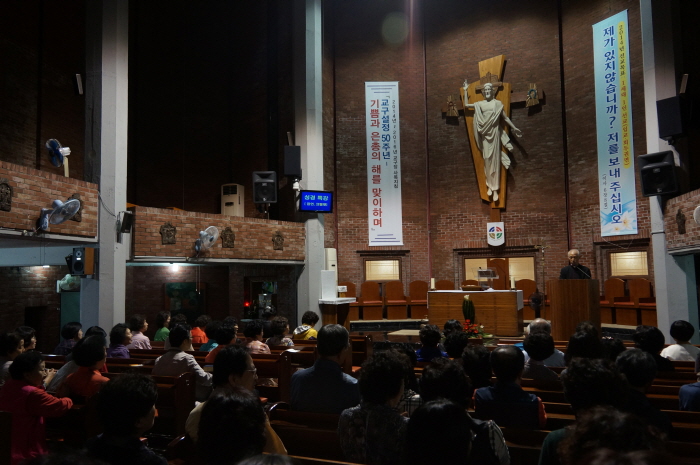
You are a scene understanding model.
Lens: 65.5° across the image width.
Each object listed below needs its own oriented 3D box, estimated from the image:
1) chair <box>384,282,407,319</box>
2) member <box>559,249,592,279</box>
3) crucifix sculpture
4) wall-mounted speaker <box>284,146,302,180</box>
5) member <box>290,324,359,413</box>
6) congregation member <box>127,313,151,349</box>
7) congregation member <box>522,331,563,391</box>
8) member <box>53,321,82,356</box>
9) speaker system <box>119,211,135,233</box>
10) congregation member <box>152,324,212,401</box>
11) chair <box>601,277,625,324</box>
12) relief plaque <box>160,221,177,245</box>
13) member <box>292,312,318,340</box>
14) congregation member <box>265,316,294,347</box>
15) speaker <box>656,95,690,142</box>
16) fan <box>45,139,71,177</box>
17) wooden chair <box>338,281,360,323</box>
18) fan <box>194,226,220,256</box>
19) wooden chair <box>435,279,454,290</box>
[{"bbox_3d":[1.185,1.708,13.900,0.560,0.930,0.560,-1,-4,-2],"label":"chair"},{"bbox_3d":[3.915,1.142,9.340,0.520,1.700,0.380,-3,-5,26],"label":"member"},{"bbox_3d":[3.695,-2.507,14.200,1.500,4.050,0.520,-3,-4,26],"label":"crucifix sculpture"},{"bbox_3d":[-1.276,-1.593,12.200,0.360,0.660,0.360,-1,-4,-3],"label":"wall-mounted speaker"},{"bbox_3d":[-0.073,1.267,3.658,0.500,1.310,0.700,-3,-5,26],"label":"member"},{"bbox_3d":[-2.323,1.550,6.335,0.460,1.200,0.750,-3,-5,27],"label":"congregation member"},{"bbox_3d":[1.450,1.340,4.152,0.480,1.200,0.750,-2,-4,11],"label":"congregation member"},{"bbox_3d":[-2.717,1.510,5.635,0.460,1.190,0.750,-3,-5,27],"label":"member"},{"bbox_3d":[-3.547,-0.159,8.650,0.160,0.330,0.170,14,3,27],"label":"speaker system"},{"bbox_3d":[-1.344,1.405,4.738,0.520,1.250,0.780,-3,-5,23],"label":"congregation member"},{"bbox_3d":[5.728,1.522,12.050,0.600,0.980,0.580,2,-5,-34],"label":"chair"},{"bbox_3d":[-3.121,0.024,9.350,0.060,0.390,0.330,-3,-5,32],"label":"relief plaque"},{"bbox_3d":[-0.602,1.857,8.613,0.460,1.230,0.620,-3,-5,26],"label":"member"},{"bbox_3d":[-0.714,1.598,6.532,0.450,1.200,0.720,-3,-5,28],"label":"congregation member"},{"bbox_3d":[5.557,-1.943,9.323,0.380,0.630,0.360,2,-5,-40],"label":"speaker"},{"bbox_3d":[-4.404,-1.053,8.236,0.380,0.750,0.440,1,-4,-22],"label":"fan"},{"bbox_3d":[-0.013,1.790,14.150,0.580,1.000,0.580,0,-4,-9],"label":"wooden chair"},{"bbox_3d":[-2.555,0.152,9.750,0.370,0.480,0.410,5,-1,24],"label":"fan"},{"bbox_3d":[2.407,1.711,14.000,0.580,0.980,0.600,-2,-4,18],"label":"wooden chair"}]

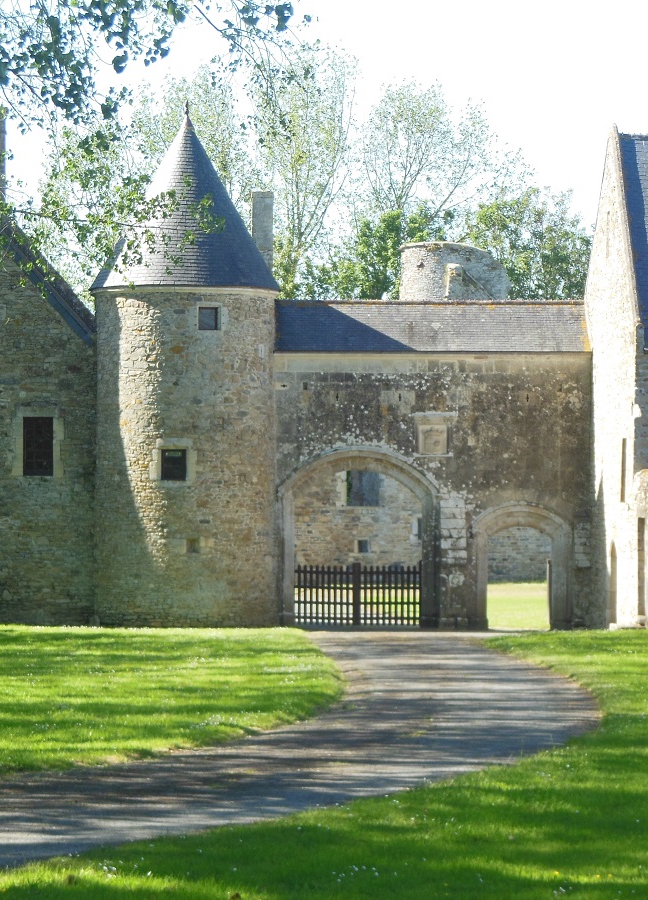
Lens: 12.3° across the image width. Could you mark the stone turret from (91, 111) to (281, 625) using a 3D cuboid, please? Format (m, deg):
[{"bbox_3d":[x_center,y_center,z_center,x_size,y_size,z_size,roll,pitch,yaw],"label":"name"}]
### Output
[{"bbox_3d":[-2.929,-1.744,64.149,4.011,11.069,4.011,0,-2,0],"label":"stone turret"}]

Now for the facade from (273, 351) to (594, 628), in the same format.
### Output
[{"bbox_3d":[2.310,0.860,64.579,6.864,5.886,1.000,0,-2,-3],"label":"facade"}]

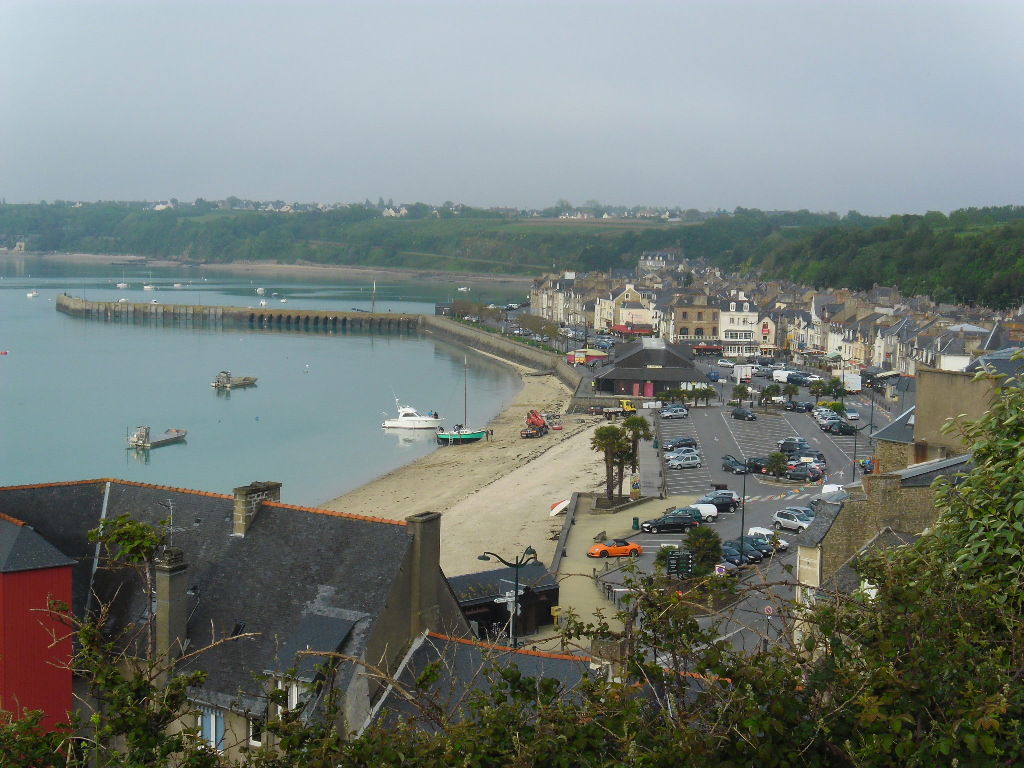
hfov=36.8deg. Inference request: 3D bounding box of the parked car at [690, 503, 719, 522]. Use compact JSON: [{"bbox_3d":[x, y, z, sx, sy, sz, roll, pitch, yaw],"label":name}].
[{"bbox_3d":[15.659,11.091,132.311,4.000,1.550,1.650,0,6,-10],"label":"parked car"}]

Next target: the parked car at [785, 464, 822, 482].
[{"bbox_3d":[30.980,9.460,164.300,3.850,1.450,1.680,5,7,39],"label":"parked car"}]

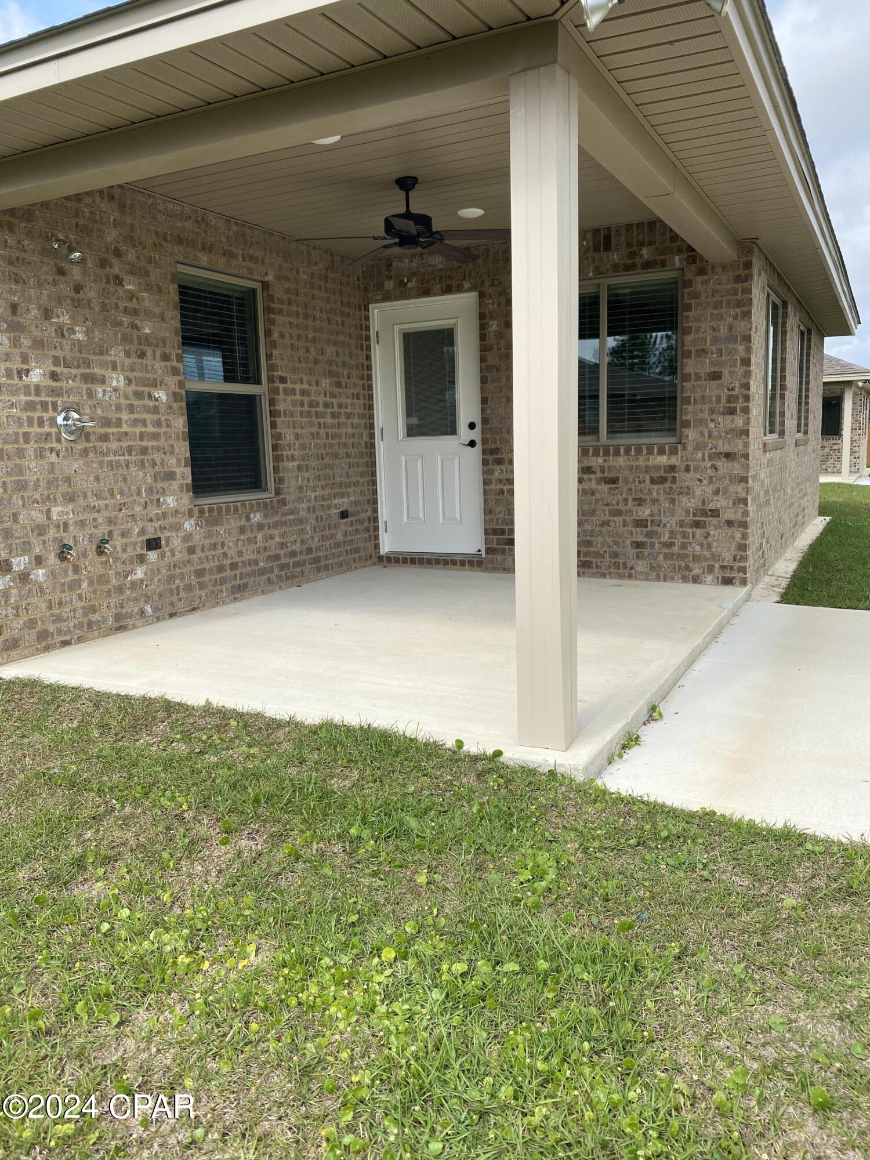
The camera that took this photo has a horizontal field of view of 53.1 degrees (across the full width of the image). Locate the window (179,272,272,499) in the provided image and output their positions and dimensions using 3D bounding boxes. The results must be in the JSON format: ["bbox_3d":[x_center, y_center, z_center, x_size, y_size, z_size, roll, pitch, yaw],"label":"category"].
[{"bbox_3d":[-1.415,-1.288,5.881,0.100,1.510,0.900,3,10,27],"label":"window"}]

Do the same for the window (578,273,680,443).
[{"bbox_3d":[1.228,-1.600,6.447,1.200,1.200,0.100,3,10,27],"label":"window"}]

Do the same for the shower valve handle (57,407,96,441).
[{"bbox_3d":[-1.927,-0.839,4.690,0.090,0.180,0.200,3,10,27],"label":"shower valve handle"}]

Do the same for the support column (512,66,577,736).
[{"bbox_3d":[0.380,-0.510,2.918,0.165,2.190,0.165,3,10,27],"label":"support column"}]

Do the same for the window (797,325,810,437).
[{"bbox_3d":[3.868,-2.128,9.322,0.100,1.190,1.380,3,10,27],"label":"window"}]

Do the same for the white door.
[{"bbox_3d":[-0.056,-1.237,7.197,0.990,2.090,0.100,3,10,27],"label":"white door"}]

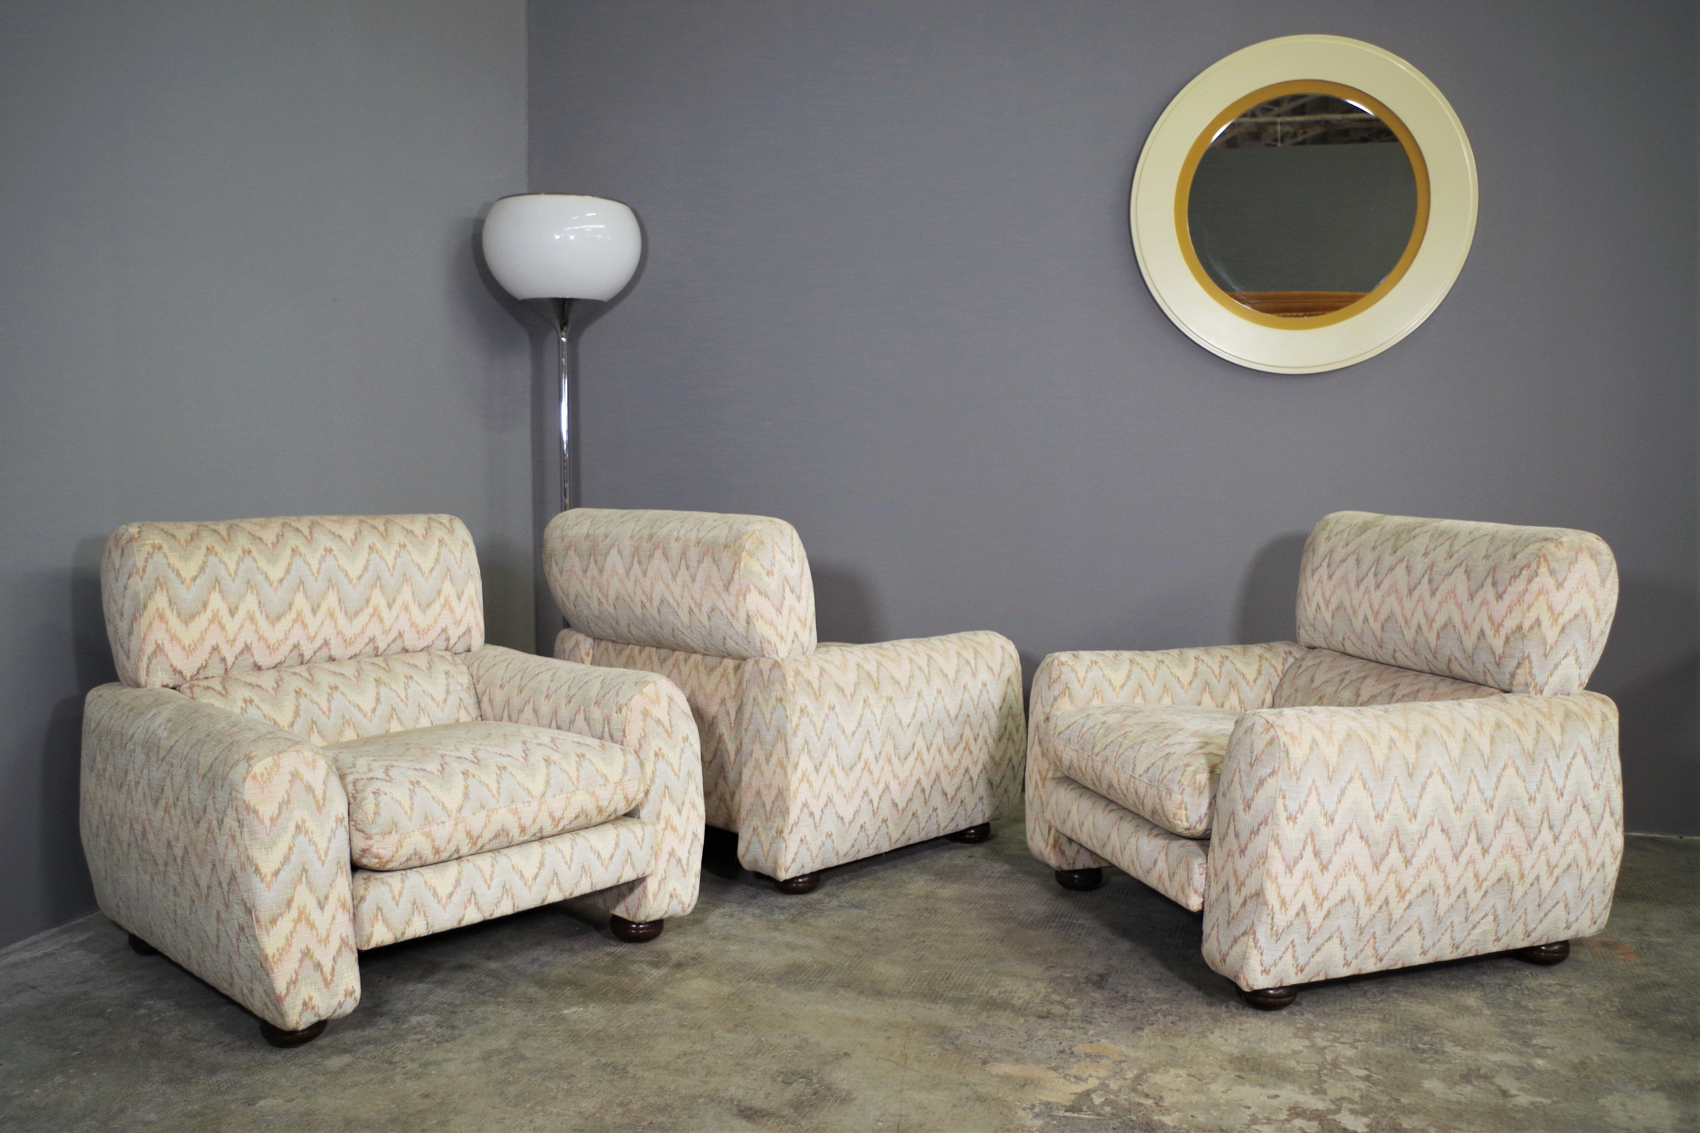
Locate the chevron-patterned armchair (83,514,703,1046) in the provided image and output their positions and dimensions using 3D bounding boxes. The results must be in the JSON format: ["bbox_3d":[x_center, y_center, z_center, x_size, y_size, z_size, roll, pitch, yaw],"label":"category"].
[{"bbox_3d":[-0.877,0.313,2.435,0.864,0.813,0.843,3,4,42],"label":"chevron-patterned armchair"}]

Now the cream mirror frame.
[{"bbox_3d":[1.190,-0.952,3.363,0.869,0.869,0.050,1,3,15],"label":"cream mirror frame"}]

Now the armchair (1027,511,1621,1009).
[{"bbox_3d":[0.912,0.310,2.559,0.864,0.813,0.843,-1,3,-19],"label":"armchair"}]

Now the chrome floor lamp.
[{"bbox_3d":[-0.848,-0.223,3.795,0.473,1.729,0.473,1,3,15],"label":"chrome floor lamp"}]

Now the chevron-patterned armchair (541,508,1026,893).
[{"bbox_3d":[-0.171,0.274,3.155,0.843,0.813,0.864,3,5,44],"label":"chevron-patterned armchair"}]

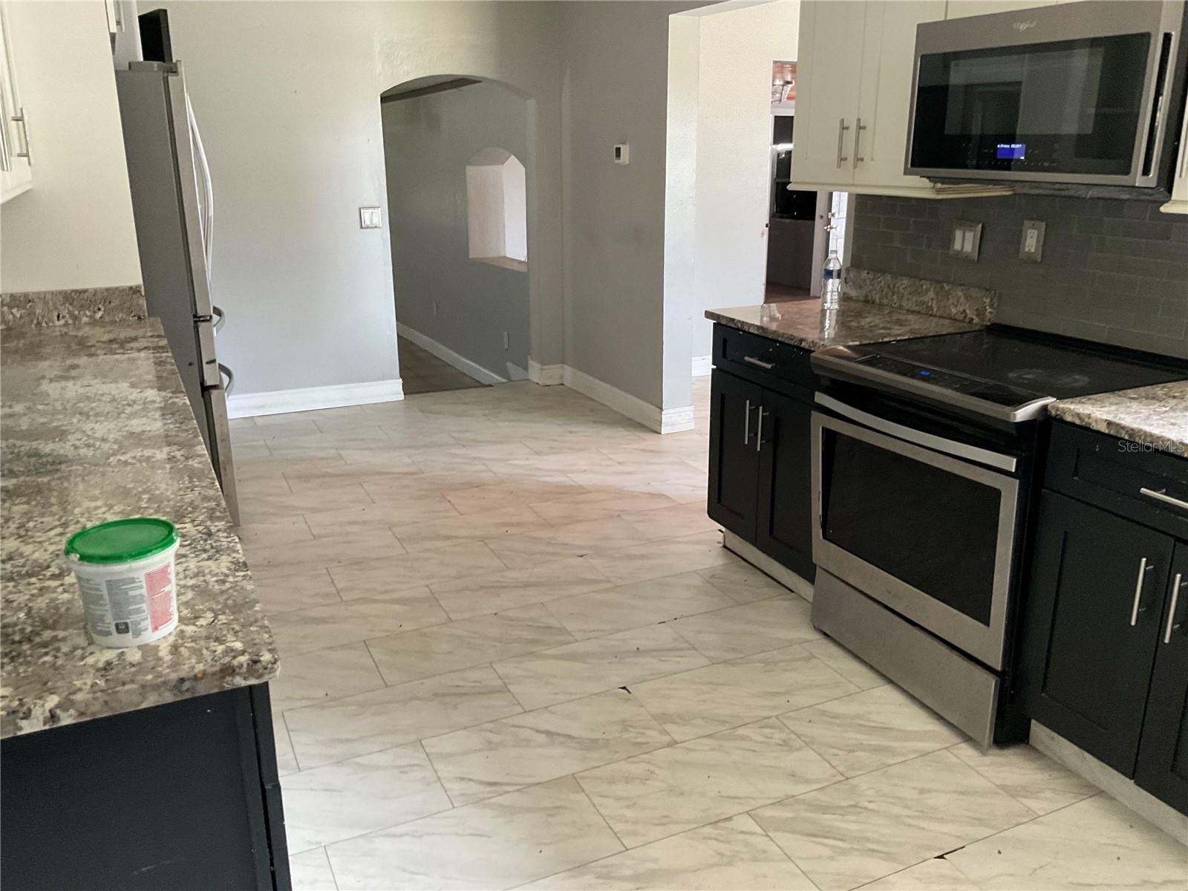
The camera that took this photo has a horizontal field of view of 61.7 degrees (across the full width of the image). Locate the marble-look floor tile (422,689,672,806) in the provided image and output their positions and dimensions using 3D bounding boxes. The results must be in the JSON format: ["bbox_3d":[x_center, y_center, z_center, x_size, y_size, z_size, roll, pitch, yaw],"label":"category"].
[{"bbox_3d":[-0.120,0.789,2.631,0.607,0.010,0.305,-8,19,-23],"label":"marble-look floor tile"}]

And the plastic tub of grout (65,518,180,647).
[{"bbox_3d":[-0.611,0.178,1.304,0.135,0.130,0.135,-9,19,-26],"label":"plastic tub of grout"}]

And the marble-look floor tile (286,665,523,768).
[{"bbox_3d":[-0.530,0.748,2.776,0.607,0.010,0.305,-8,19,-23],"label":"marble-look floor tile"}]

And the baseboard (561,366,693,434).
[{"bbox_3d":[0.189,-0.304,5.904,0.200,0.135,1.278,-8,19,-23],"label":"baseboard"}]

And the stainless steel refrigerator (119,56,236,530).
[{"bbox_3d":[-1.998,-0.573,4.060,0.860,1.800,0.910,-8,19,-23],"label":"stainless steel refrigerator"}]

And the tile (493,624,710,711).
[{"bbox_3d":[0.024,0.668,3.018,0.607,0.010,0.305,-8,19,-23],"label":"tile"}]

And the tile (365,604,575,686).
[{"bbox_3d":[-0.392,0.628,3.161,0.607,0.010,0.305,-8,19,-23],"label":"tile"}]

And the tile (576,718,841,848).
[{"bbox_3d":[0.288,0.830,2.484,0.607,0.010,0.305,-8,19,-23],"label":"tile"}]

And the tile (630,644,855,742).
[{"bbox_3d":[0.434,0.709,2.872,0.607,0.010,0.305,-8,19,-23],"label":"tile"}]

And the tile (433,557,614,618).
[{"bbox_3d":[-0.255,0.509,3.554,0.608,0.011,0.306,-8,19,-23],"label":"tile"}]

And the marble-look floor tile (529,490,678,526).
[{"bbox_3d":[0.055,0.261,4.328,0.607,0.010,0.305,-8,19,-23],"label":"marble-look floor tile"}]

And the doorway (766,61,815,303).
[{"bbox_3d":[1.480,-1.550,6.776,0.790,1.990,0.140,-8,19,-23],"label":"doorway"}]

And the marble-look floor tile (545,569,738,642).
[{"bbox_3d":[0.163,0.549,3.408,0.608,0.011,0.306,-8,19,-23],"label":"marble-look floor tile"}]

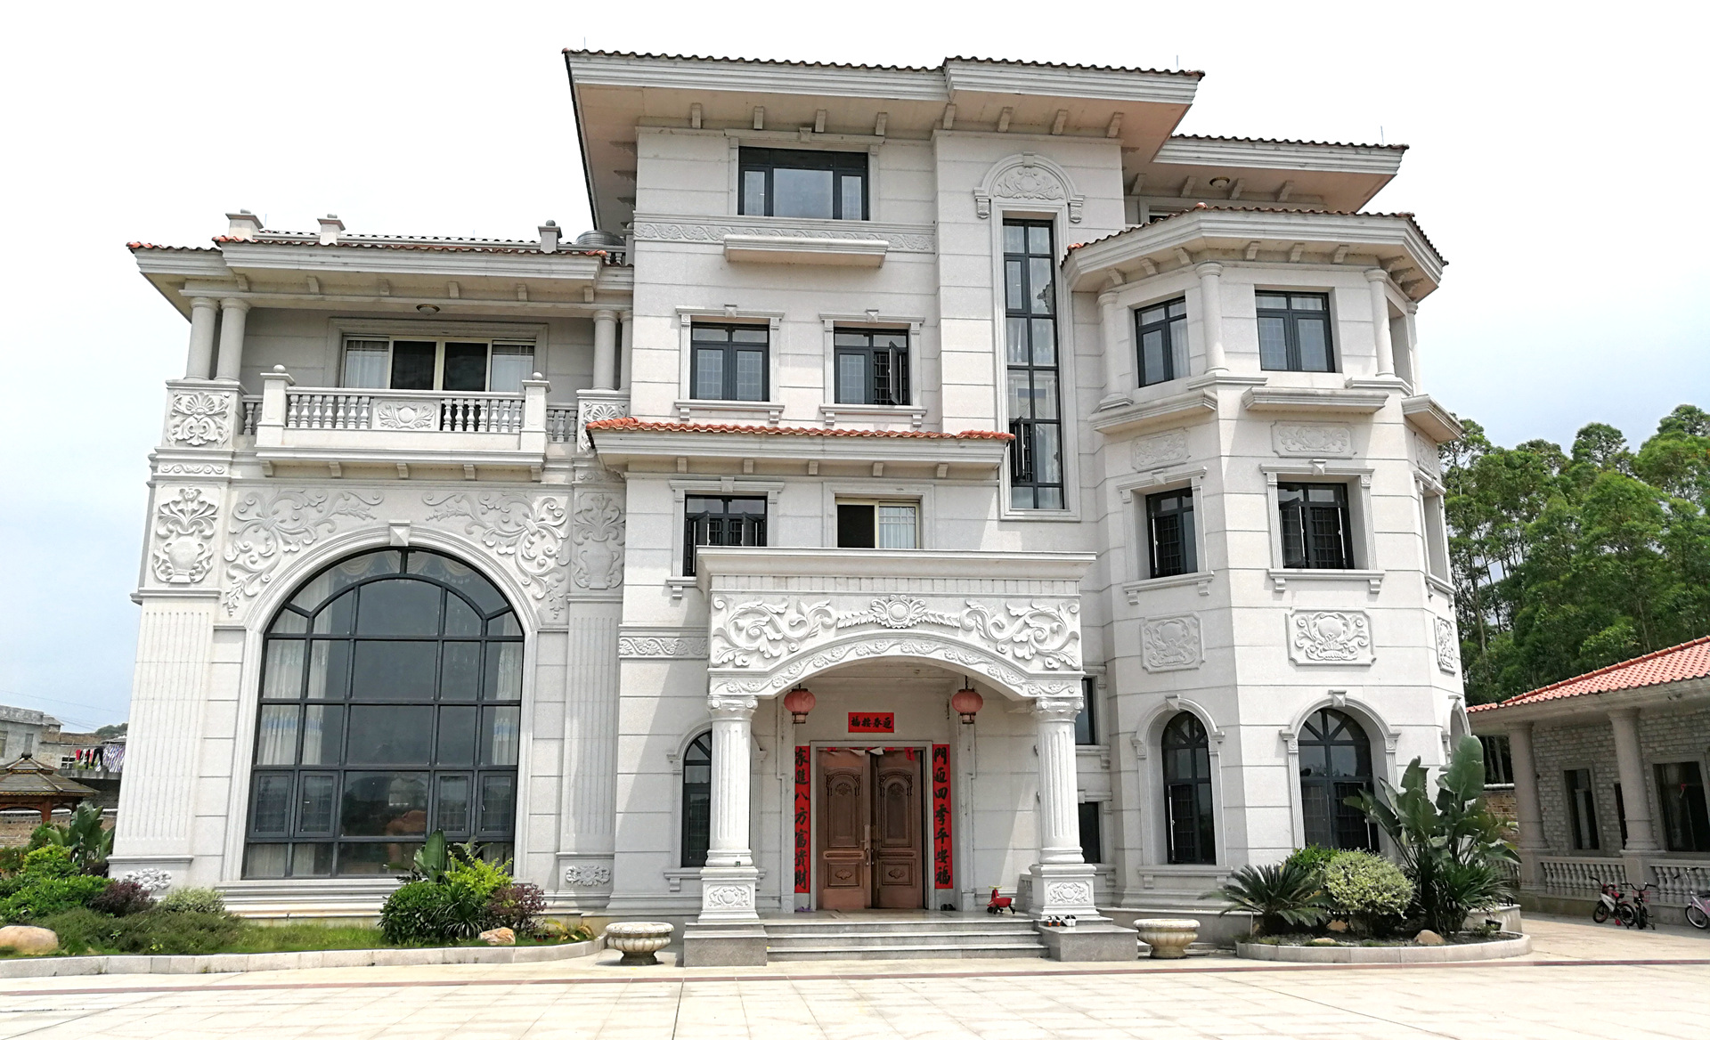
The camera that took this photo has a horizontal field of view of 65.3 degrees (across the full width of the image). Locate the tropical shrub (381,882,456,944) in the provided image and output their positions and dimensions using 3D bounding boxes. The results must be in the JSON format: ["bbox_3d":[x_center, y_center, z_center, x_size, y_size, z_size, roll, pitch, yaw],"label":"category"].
[{"bbox_3d":[-5.873,5.260,17.897,1.000,0.830,0.980,1,-14,-6],"label":"tropical shrub"}]

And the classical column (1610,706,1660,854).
[{"bbox_3d":[14.350,4.797,24.589,0.520,2.640,0.520,1,-13,-6],"label":"classical column"}]

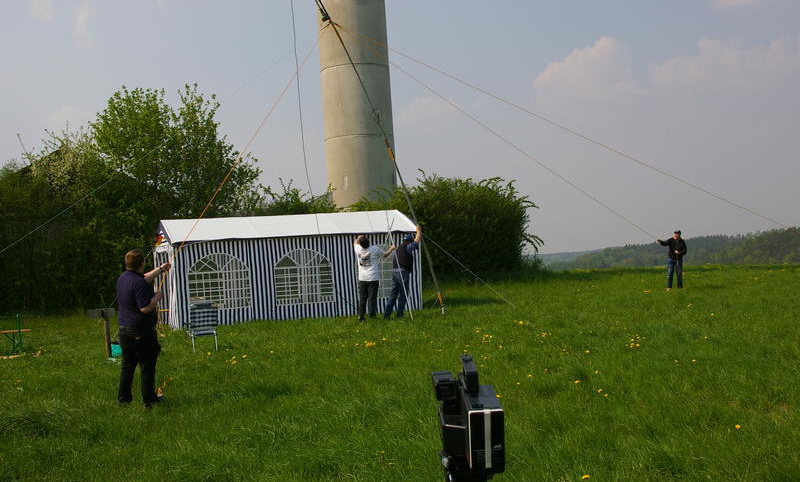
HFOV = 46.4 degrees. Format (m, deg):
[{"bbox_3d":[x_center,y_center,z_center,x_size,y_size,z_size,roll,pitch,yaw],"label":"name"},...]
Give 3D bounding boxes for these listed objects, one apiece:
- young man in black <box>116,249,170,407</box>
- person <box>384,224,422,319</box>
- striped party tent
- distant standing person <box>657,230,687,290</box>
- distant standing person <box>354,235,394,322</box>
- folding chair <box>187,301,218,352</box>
[{"bbox_3d":[-2.899,0.980,10.500,0.630,1.750,0.520,-3,0,-44],"label":"young man in black"},{"bbox_3d":[0.077,0.685,20.600,0.780,2.080,0.520,-3,0,7],"label":"person"},{"bbox_3d":[-2.824,0.611,23.306,6.060,2.520,2.980,-3,0,-22],"label":"striped party tent"},{"bbox_3d":[7.876,0.556,27.000,0.820,1.750,0.500,-3,0,20],"label":"distant standing person"},{"bbox_3d":[-0.569,0.816,20.400,0.830,1.840,0.520,-3,0,7],"label":"distant standing person"},{"bbox_3d":[-3.273,1.452,15.650,0.520,0.850,0.570,-3,0,-19],"label":"folding chair"}]

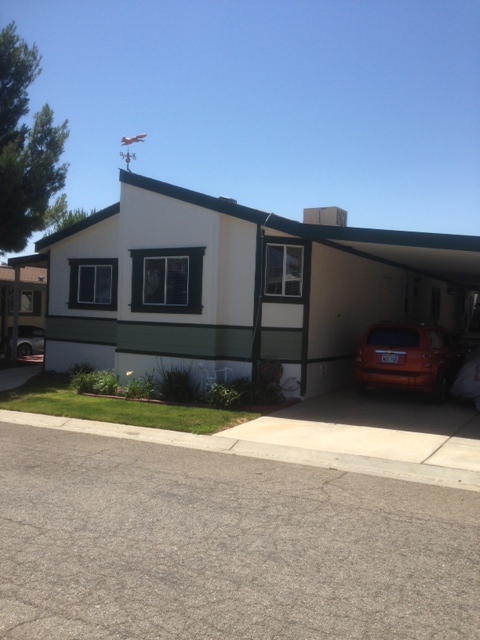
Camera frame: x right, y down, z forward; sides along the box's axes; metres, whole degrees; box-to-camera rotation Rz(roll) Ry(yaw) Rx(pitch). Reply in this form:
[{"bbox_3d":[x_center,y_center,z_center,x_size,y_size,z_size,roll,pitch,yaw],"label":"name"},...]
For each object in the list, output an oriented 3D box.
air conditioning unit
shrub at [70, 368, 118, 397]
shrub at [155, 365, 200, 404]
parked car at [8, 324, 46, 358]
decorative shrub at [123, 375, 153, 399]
[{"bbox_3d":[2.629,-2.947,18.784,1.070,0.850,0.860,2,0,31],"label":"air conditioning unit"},{"bbox_3d":[-2.972,1.242,12.499,0.950,0.480,0.700,2,0,31],"label":"shrub"},{"bbox_3d":[-1.166,1.184,11.598,0.760,0.680,0.700,2,0,0],"label":"shrub"},{"bbox_3d":[-8.960,0.923,26.741,1.800,1.450,4.500,2,0,31],"label":"parked car"},{"bbox_3d":[-2.000,1.296,11.949,0.580,0.430,0.500,2,0,31],"label":"decorative shrub"}]

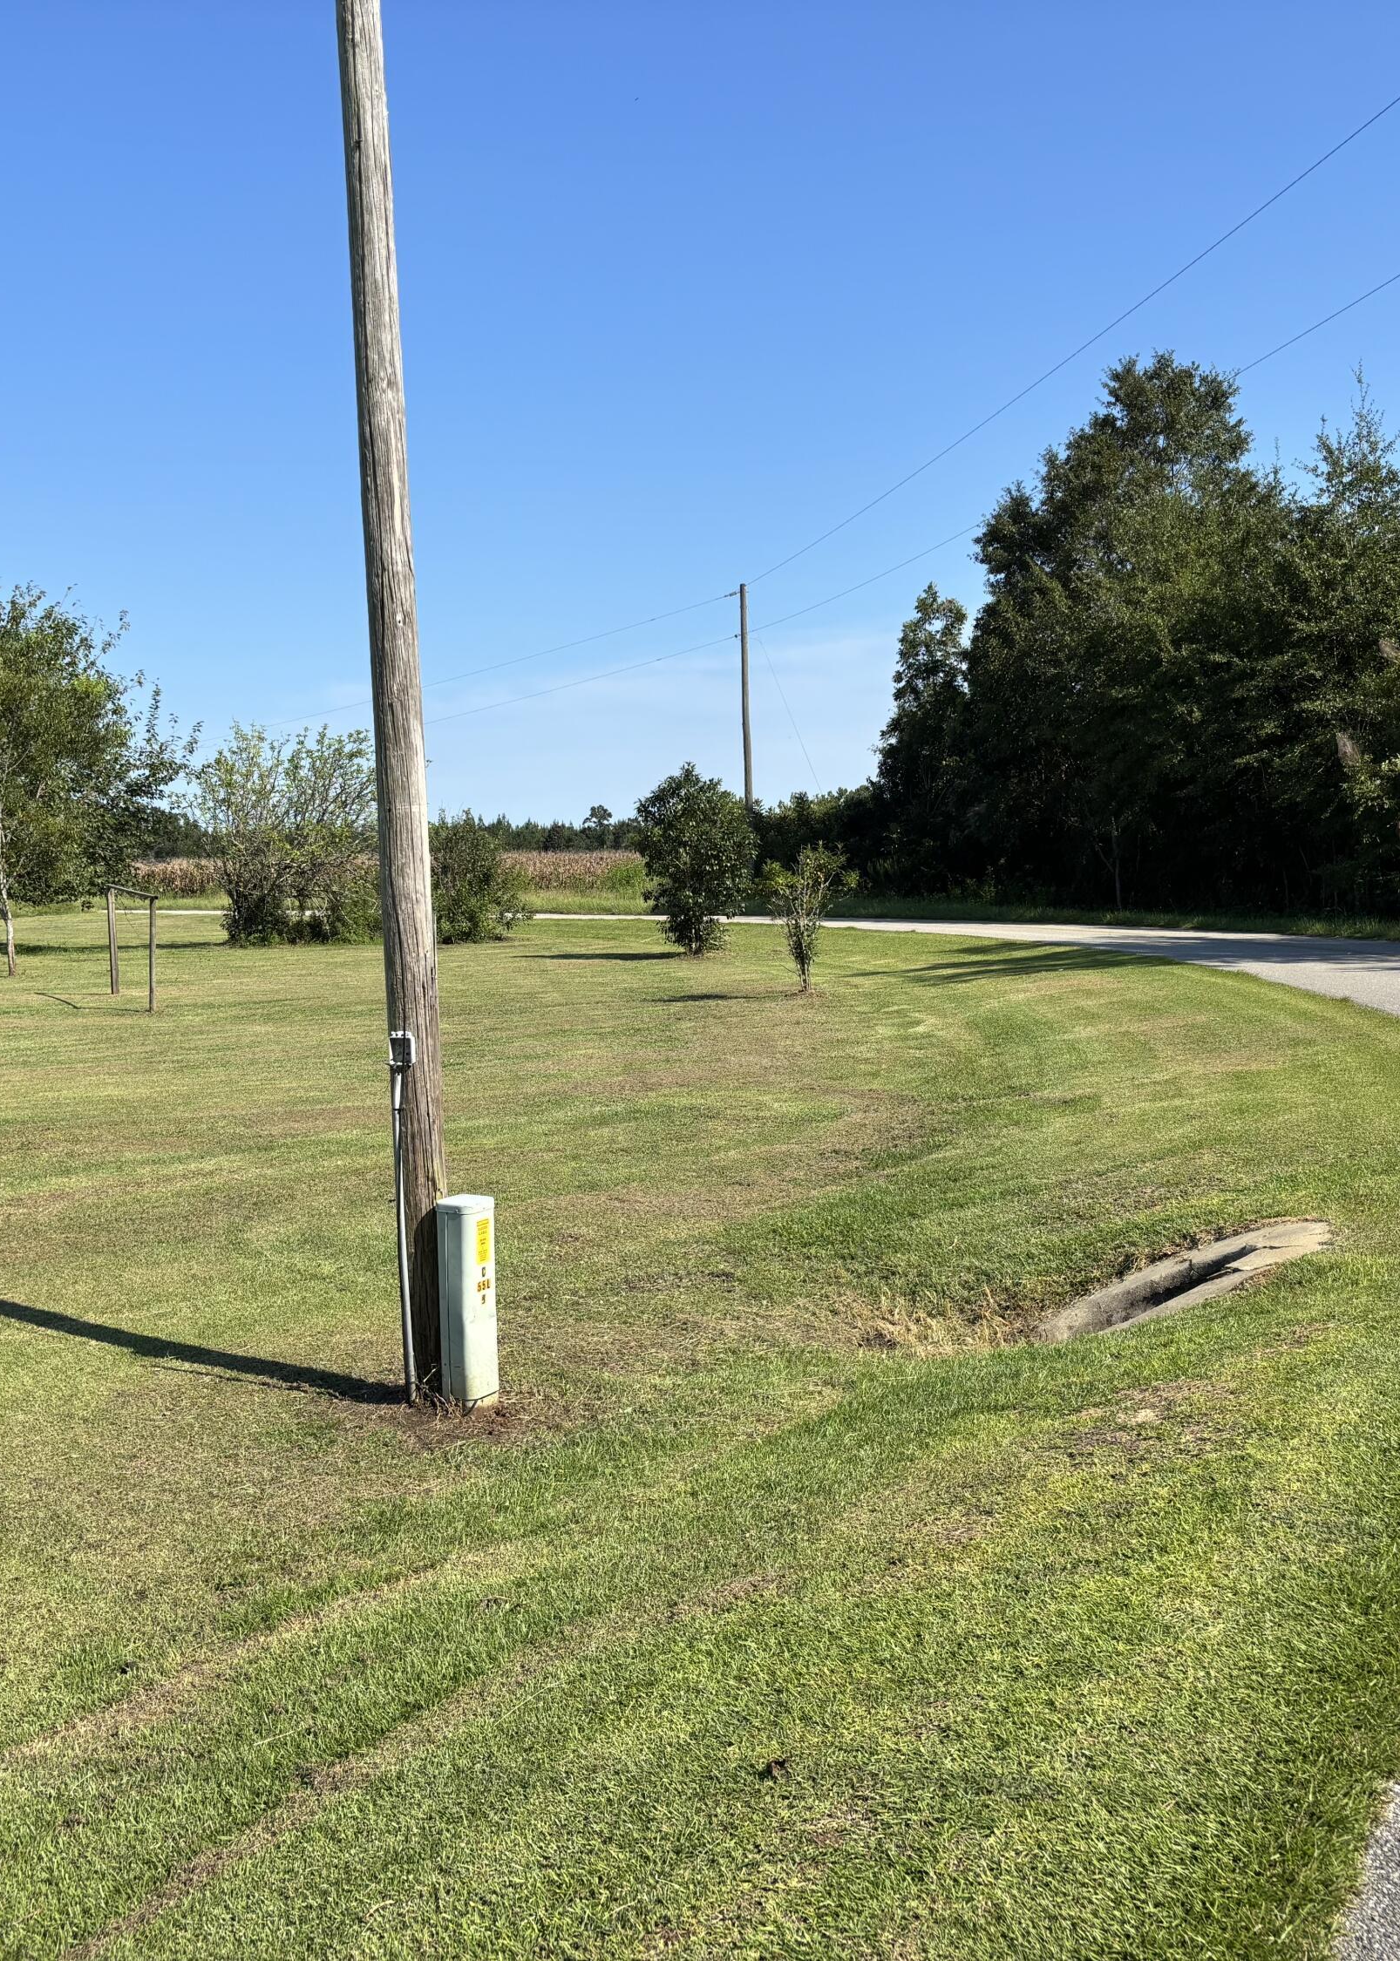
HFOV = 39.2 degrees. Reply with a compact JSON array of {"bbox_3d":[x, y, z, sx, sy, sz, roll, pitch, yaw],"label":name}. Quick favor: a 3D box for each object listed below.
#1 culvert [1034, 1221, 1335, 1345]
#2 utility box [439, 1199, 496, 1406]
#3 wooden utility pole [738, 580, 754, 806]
[{"bbox_3d":[1.935,1.245,7.900,1.250,0.400,0.750,-1,3,-12],"label":"culvert"},{"bbox_3d":[-0.779,1.083,6.600,0.155,0.670,0.140,-4,5,-43],"label":"utility box"},{"bbox_3d":[1.458,-7.011,59.000,0.240,9.920,0.240,-2,3,0],"label":"wooden utility pole"}]

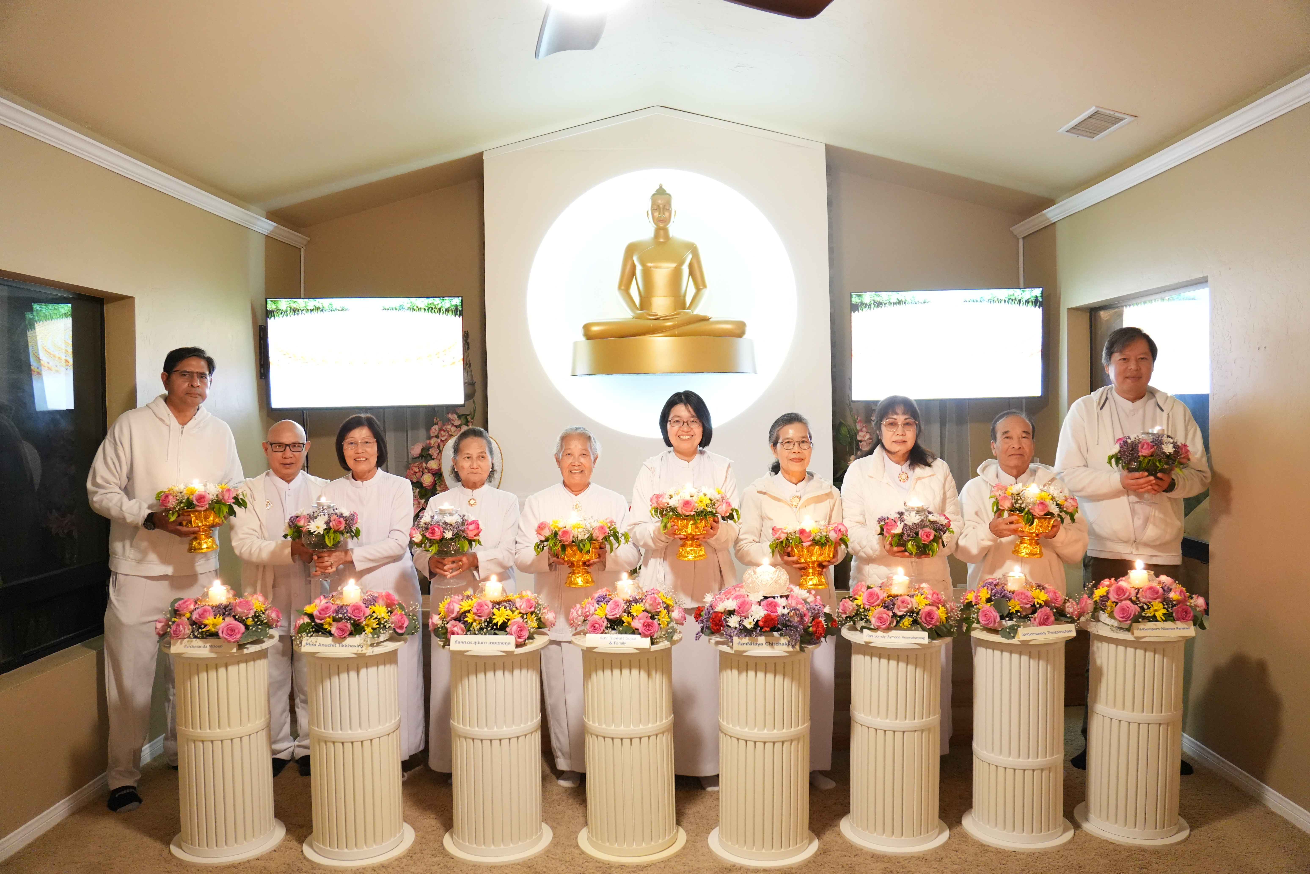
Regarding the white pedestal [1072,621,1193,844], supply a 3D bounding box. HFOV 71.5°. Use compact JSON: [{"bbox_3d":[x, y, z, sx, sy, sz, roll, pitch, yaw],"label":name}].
[{"bbox_3d":[1.666,0.997,3.178,0.371,0.692,0.371,-1,2,0],"label":"white pedestal"}]

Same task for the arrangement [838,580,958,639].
[{"bbox_3d":[0.832,0.586,3.121,0.390,0.152,0.390,-1,2,0],"label":"arrangement"}]

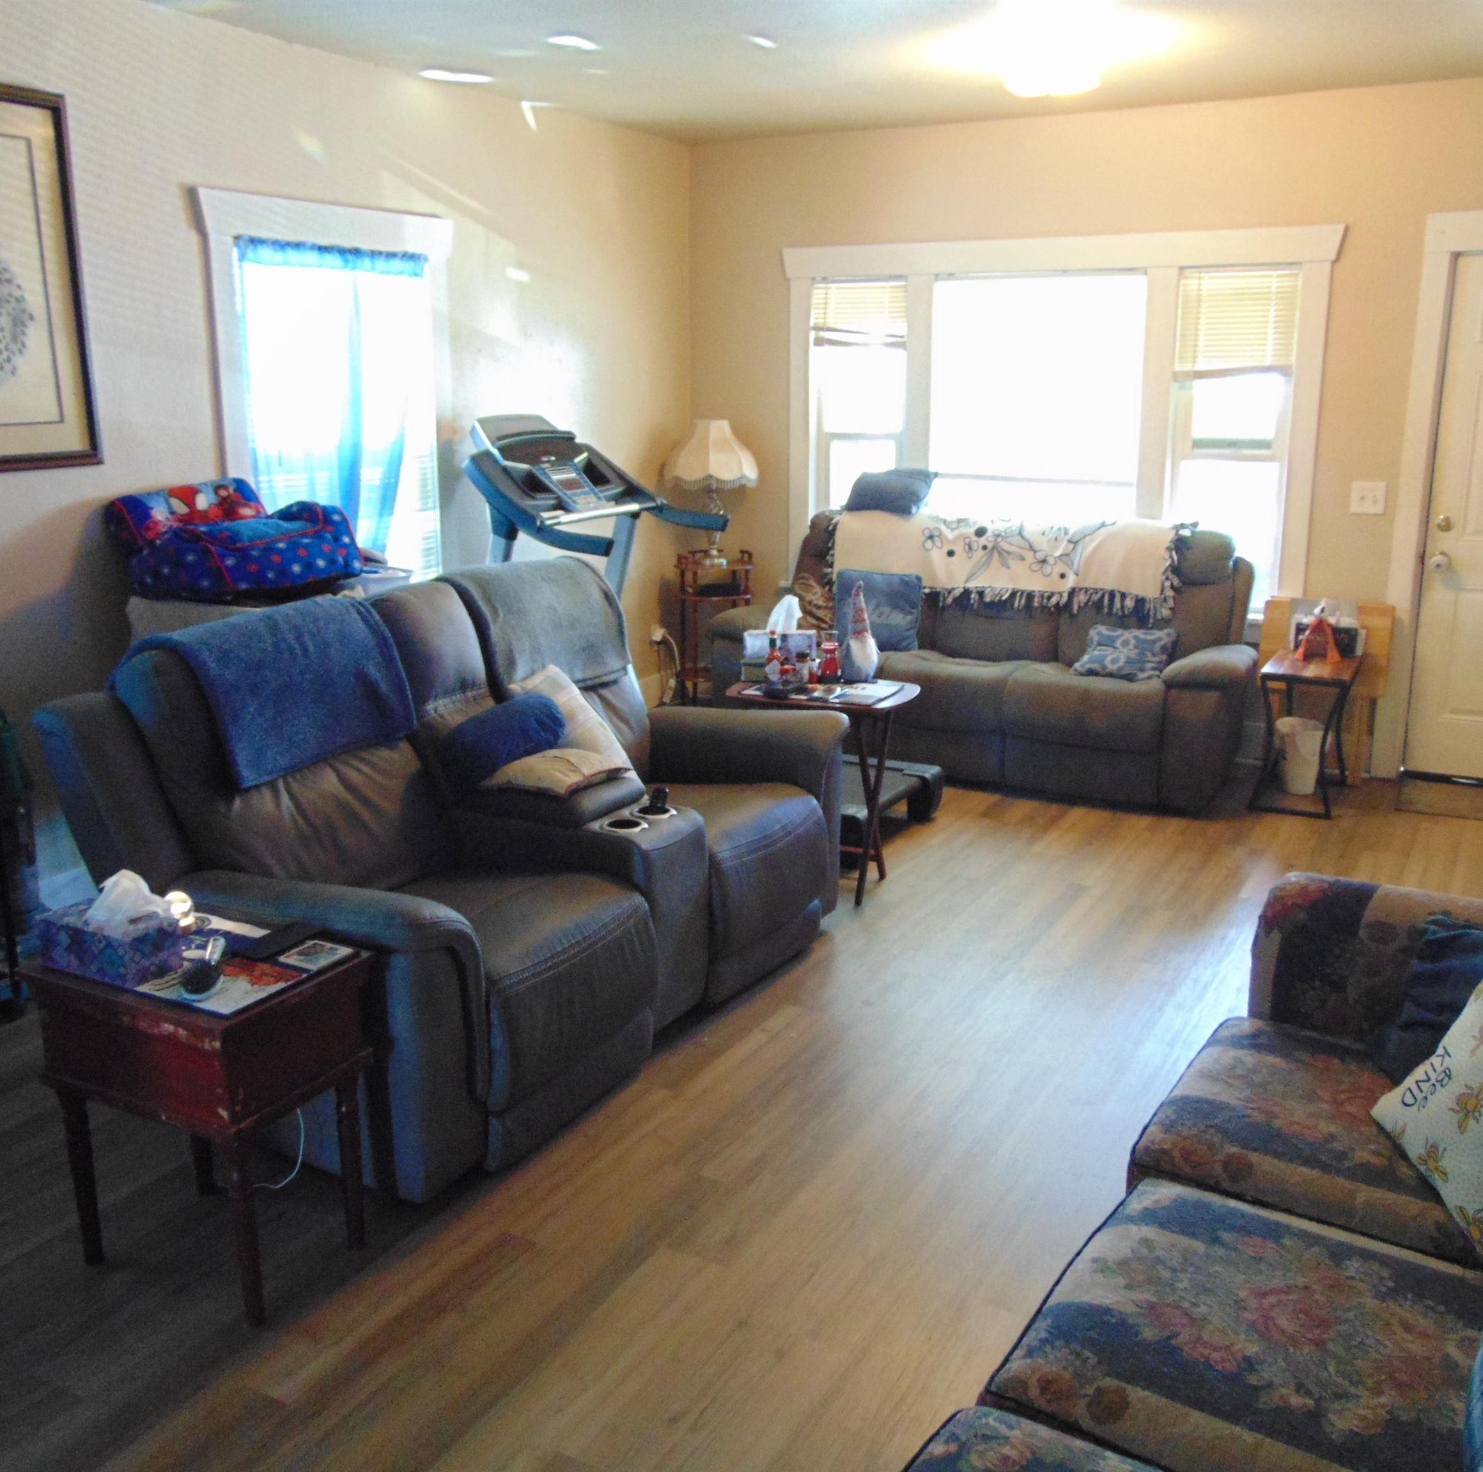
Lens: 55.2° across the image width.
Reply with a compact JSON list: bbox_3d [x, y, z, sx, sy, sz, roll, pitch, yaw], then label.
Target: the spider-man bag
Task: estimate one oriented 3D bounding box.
[{"bbox_3d":[-1.500,-0.600,4.215,0.500,0.310,0.510,7,14,28],"label":"spider-man bag"}]

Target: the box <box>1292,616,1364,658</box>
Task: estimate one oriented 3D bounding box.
[{"bbox_3d":[2.354,-0.383,5.672,0.230,0.115,0.120,7,16,27],"label":"box"}]

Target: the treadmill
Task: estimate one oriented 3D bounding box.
[{"bbox_3d":[-0.243,-0.421,5.299,1.800,1.500,0.880,7,16,27],"label":"treadmill"}]

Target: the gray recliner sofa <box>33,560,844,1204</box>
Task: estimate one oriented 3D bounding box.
[{"bbox_3d":[-0.588,0.161,3.591,1.090,1.019,1.880,7,14,28],"label":"gray recliner sofa"}]

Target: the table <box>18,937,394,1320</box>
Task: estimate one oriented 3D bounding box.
[{"bbox_3d":[-1.013,0.716,2.713,0.530,0.605,0.370,7,16,27],"label":"table"}]

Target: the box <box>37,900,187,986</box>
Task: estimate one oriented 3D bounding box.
[{"bbox_3d":[-1.052,0.349,2.366,0.217,0.085,0.122,7,14,28],"label":"box"}]

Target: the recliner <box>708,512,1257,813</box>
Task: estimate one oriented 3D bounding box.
[{"bbox_3d":[1.016,-0.398,6.131,2.290,1.020,0.880,7,16,27],"label":"recliner"}]

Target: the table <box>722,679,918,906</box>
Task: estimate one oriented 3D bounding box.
[{"bbox_3d":[0.263,0.170,4.669,0.590,0.660,0.415,7,16,27],"label":"table"}]

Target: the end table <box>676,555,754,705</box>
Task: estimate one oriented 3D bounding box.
[{"bbox_3d":[-0.102,-0.472,6.900,0.330,0.800,0.300,-5,15,-16],"label":"end table"}]

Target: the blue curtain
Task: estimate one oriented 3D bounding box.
[{"bbox_3d":[-1.410,-1.116,5.121,0.090,1.245,0.900,7,14,28],"label":"blue curtain"}]

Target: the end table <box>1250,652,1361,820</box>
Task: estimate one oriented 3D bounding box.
[{"bbox_3d":[2.206,-0.017,5.524,0.320,0.536,0.600,7,14,28],"label":"end table"}]

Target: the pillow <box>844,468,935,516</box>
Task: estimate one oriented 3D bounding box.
[{"bbox_3d":[0.671,-1.108,6.424,0.400,0.210,0.280,7,14,28],"label":"pillow"}]

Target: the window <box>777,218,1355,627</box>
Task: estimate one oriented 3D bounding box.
[{"bbox_3d":[1.282,-1.368,6.259,2.430,1.580,0.120,7,16,27],"label":"window"}]

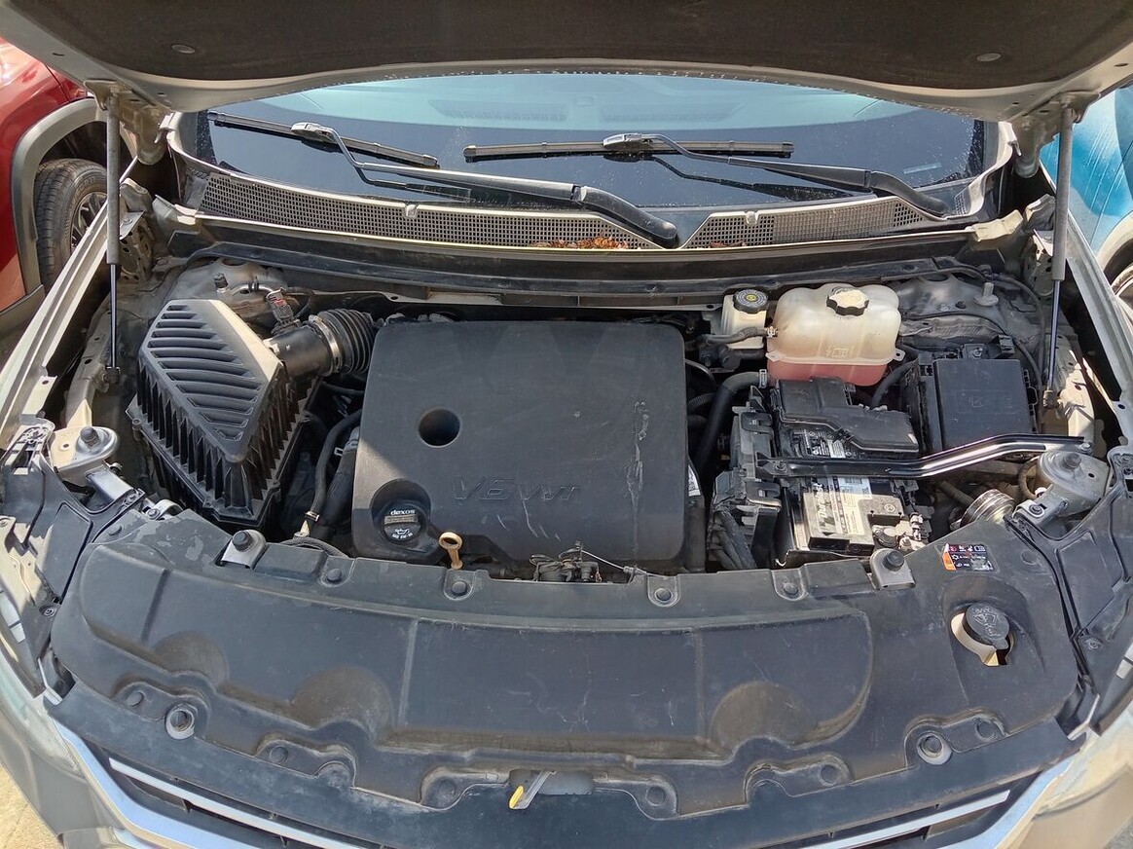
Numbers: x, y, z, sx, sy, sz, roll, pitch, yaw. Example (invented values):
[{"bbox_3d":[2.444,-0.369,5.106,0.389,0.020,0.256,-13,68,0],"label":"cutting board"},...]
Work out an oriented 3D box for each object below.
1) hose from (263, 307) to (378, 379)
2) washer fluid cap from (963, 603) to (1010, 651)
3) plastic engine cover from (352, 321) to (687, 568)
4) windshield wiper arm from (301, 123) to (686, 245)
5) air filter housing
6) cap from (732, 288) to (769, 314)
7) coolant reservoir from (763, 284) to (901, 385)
[{"bbox_3d":[-0.352,-0.116,1.170,0.165,0.088,0.088,-14,43,-17],"label":"hose"},{"bbox_3d":[0.477,0.233,0.934,0.049,0.023,0.052,1,41,-1],"label":"washer fluid cap"},{"bbox_3d":[-0.055,0.031,1.137,0.440,0.085,0.365,2,62,1],"label":"plastic engine cover"},{"bbox_3d":[-0.173,-0.432,1.473,0.773,0.058,0.076,18,61,10],"label":"windshield wiper arm"},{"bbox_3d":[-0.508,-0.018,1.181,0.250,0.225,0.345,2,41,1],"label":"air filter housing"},{"bbox_3d":[0.283,-0.189,1.250,0.053,0.024,0.053,2,41,1],"label":"cap"},{"bbox_3d":[0.389,-0.134,1.200,0.180,0.130,0.125,2,41,1],"label":"coolant reservoir"}]

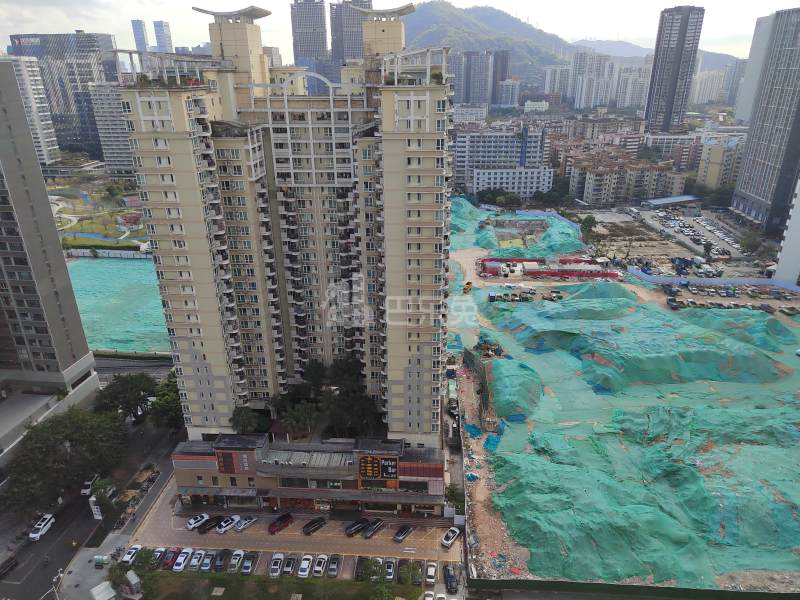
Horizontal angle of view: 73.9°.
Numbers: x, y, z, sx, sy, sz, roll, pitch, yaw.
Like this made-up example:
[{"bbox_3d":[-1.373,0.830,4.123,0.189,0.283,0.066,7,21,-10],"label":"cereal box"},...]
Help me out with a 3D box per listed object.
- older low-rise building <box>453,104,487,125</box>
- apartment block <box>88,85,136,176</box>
[{"bbox_3d":[82.043,-213.903,620.270,38.663,27.500,18.000,0,22,2],"label":"older low-rise building"},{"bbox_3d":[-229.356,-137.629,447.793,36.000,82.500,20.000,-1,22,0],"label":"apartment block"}]

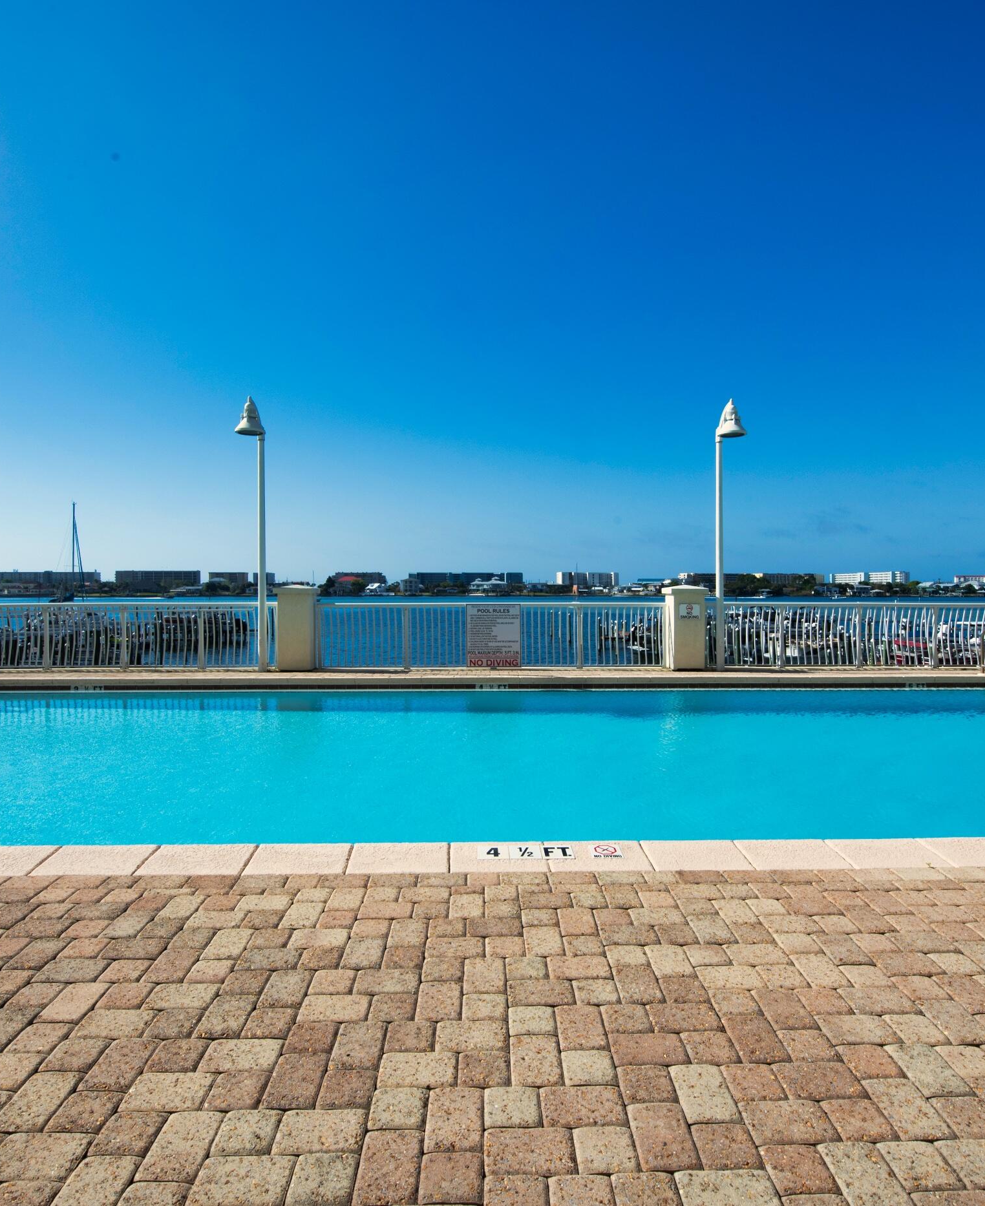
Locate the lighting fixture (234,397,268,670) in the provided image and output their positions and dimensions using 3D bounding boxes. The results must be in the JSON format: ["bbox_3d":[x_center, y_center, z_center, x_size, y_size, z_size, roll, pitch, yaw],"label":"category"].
[{"bbox_3d":[-3.645,-1.016,10.782,0.430,4.200,0.850,0,1,0],"label":"lighting fixture"}]

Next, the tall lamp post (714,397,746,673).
[{"bbox_3d":[3.674,-1.018,10.932,0.430,4.200,0.850,0,1,-1],"label":"tall lamp post"}]

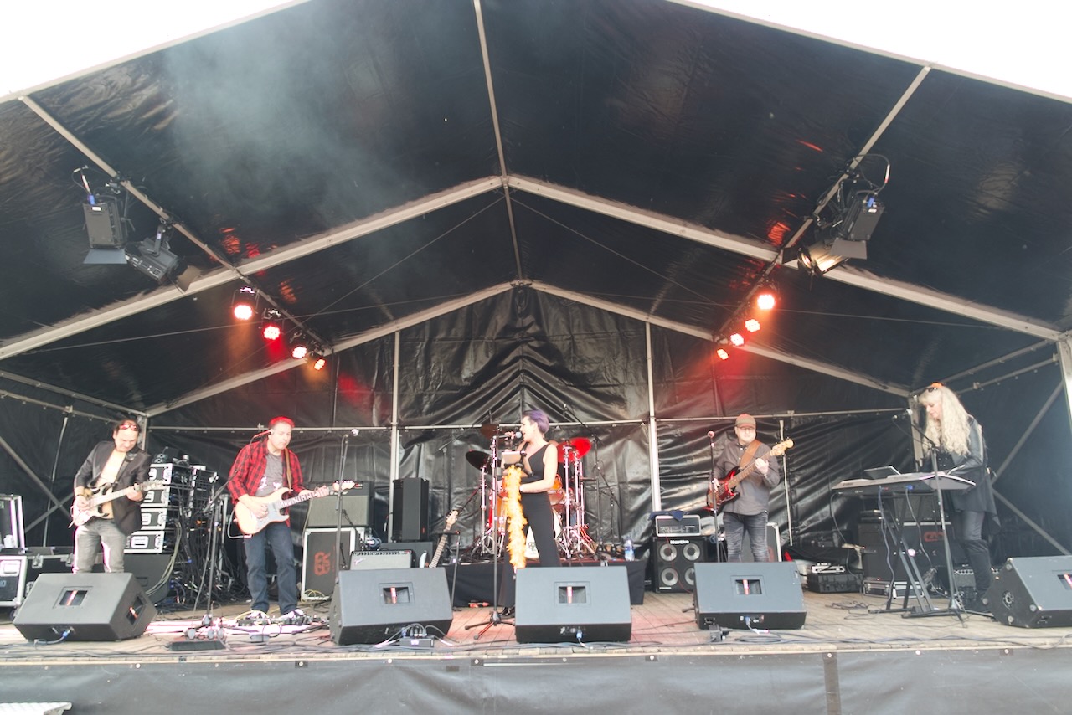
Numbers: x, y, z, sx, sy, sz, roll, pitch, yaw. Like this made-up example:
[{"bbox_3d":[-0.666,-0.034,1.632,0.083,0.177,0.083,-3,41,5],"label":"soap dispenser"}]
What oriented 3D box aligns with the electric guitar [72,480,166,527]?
[{"bbox_3d":[-3.448,1.180,5.892,0.980,0.330,0.080,-21,-25,13],"label":"electric guitar"}]

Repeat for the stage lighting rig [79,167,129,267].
[{"bbox_3d":[-3.064,-0.990,5.074,0.290,0.480,0.340,-7,-43,20],"label":"stage lighting rig"}]

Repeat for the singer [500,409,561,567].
[{"bbox_3d":[-0.024,1.340,6.244,0.440,1.730,0.460,10,-17,-38],"label":"singer"}]

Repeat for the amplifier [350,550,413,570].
[{"bbox_3d":[-1.620,2.322,7.597,0.650,0.510,0.270,-1,-14,0],"label":"amplifier"}]

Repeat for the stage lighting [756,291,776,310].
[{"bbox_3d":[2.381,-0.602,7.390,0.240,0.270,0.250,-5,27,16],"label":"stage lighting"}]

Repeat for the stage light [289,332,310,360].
[{"bbox_3d":[-2.914,-0.160,8.804,0.260,0.310,0.260,8,27,-34],"label":"stage light"}]

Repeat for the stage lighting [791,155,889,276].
[{"bbox_3d":[2.277,-1.006,5.380,0.650,0.750,0.650,12,-19,-42],"label":"stage lighting"}]

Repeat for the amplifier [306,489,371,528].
[{"bbox_3d":[-2.248,1.702,8.255,0.700,0.500,0.280,-1,-14,1],"label":"amplifier"}]

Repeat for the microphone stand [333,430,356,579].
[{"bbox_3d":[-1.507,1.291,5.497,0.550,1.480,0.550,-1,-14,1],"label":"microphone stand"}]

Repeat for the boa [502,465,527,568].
[{"bbox_3d":[-0.178,1.351,5.958,0.200,0.970,0.180,-4,-14,12],"label":"boa"}]

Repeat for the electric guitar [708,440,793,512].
[{"bbox_3d":[1.973,1.085,6.592,1.080,0.340,0.100,-35,-29,-8],"label":"electric guitar"}]

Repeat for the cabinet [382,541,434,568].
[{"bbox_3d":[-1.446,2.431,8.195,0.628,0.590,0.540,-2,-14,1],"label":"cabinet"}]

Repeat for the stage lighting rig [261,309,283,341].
[{"bbox_3d":[-2.949,-0.352,8.004,0.250,0.330,0.250,1,9,-14],"label":"stage lighting rig"}]

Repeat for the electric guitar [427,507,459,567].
[{"bbox_3d":[-0.942,1.904,6.900,0.320,0.980,0.080,17,-23,8],"label":"electric guitar"}]

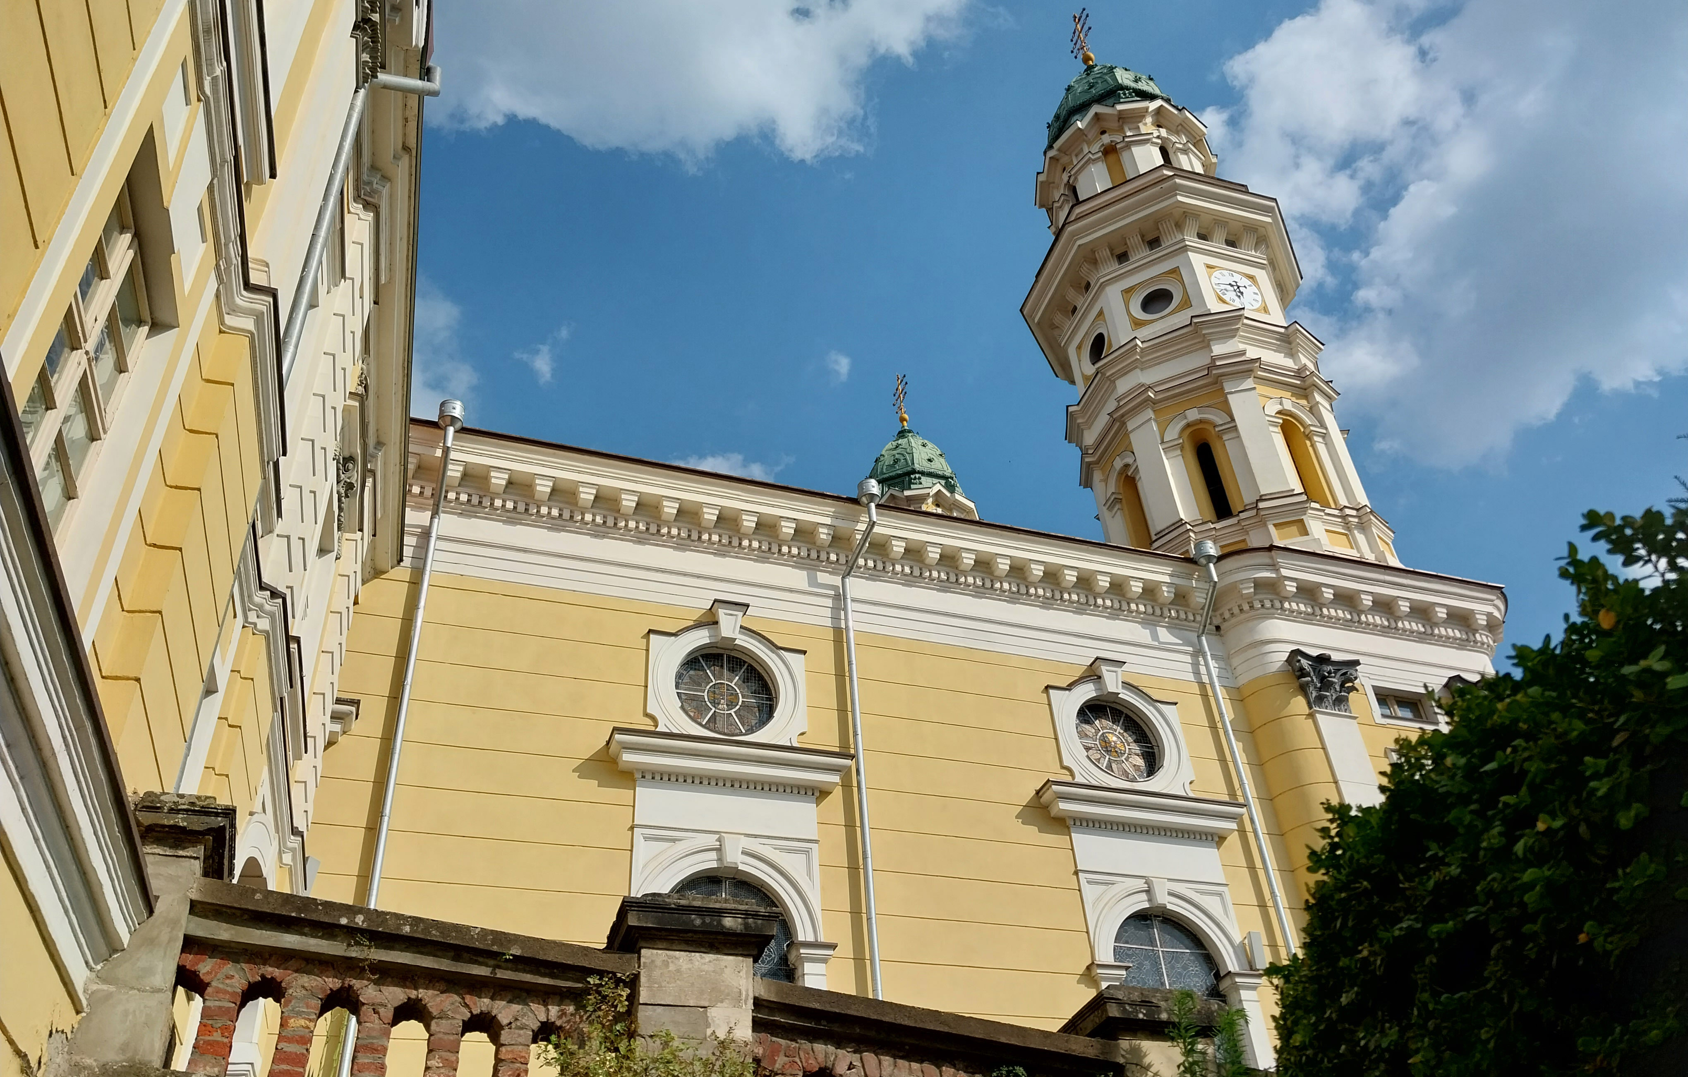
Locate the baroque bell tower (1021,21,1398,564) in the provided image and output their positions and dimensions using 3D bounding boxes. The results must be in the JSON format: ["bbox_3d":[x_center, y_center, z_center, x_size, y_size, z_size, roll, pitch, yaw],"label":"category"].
[{"bbox_3d":[7.471,-6.646,30.779,6.192,22.464,6.192,9,-40,-16],"label":"baroque bell tower"}]

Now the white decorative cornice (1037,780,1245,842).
[{"bbox_3d":[4.264,3.875,17.843,3.125,0.497,0.461,9,-40,-16],"label":"white decorative cornice"}]

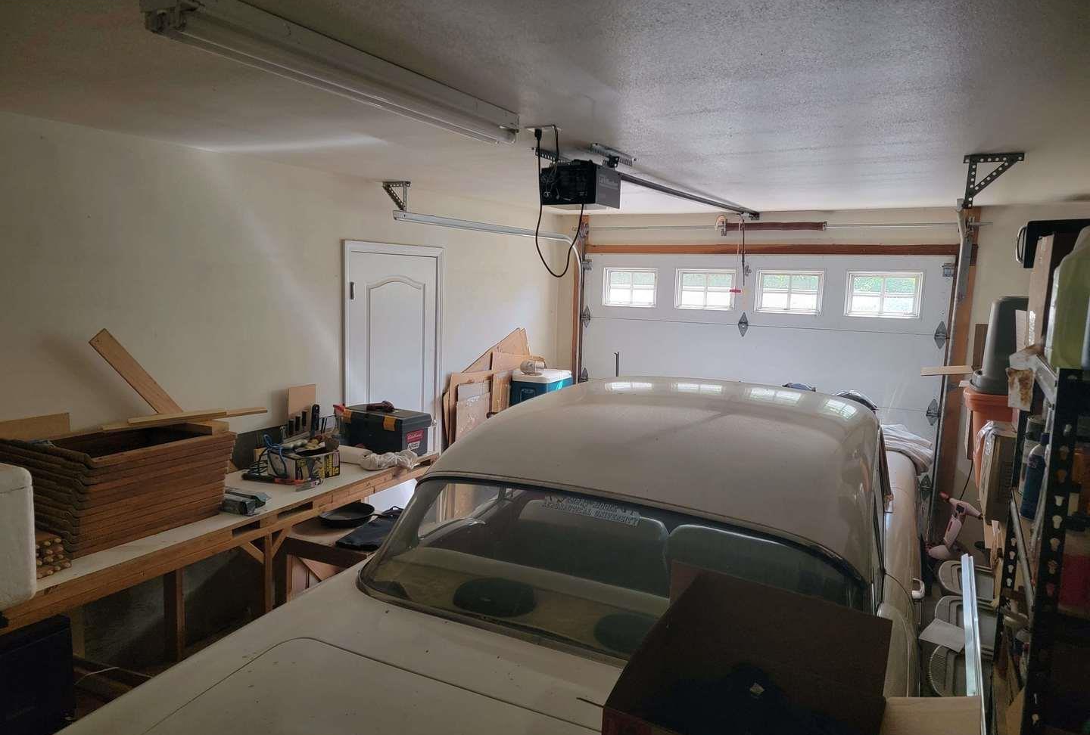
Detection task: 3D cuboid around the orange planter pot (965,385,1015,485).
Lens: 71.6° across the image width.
[{"bbox_3d":[2.170,0.328,3.678,0.245,0.440,0.290,5,8,28],"label":"orange planter pot"}]

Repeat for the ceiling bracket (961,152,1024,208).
[{"bbox_3d":[1.792,-0.747,3.034,0.207,0.210,0.035,5,8,28],"label":"ceiling bracket"}]

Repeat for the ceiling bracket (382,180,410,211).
[{"bbox_3d":[-0.881,-1.019,4.524,0.190,0.185,0.040,5,8,28],"label":"ceiling bracket"}]

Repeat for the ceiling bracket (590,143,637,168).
[{"bbox_3d":[0.295,-0.888,3.225,0.040,0.052,0.435,5,8,28],"label":"ceiling bracket"}]

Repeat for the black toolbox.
[{"bbox_3d":[-0.921,0.349,4.284,0.525,0.226,0.220,7,9,36],"label":"black toolbox"}]

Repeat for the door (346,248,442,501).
[{"bbox_3d":[-0.942,0.275,4.836,0.060,2.080,0.920,5,8,28],"label":"door"}]

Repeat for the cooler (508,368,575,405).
[{"bbox_3d":[-0.011,0.225,5.925,0.320,0.350,0.525,5,8,28],"label":"cooler"}]

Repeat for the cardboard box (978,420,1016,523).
[{"bbox_3d":[1.728,0.389,2.862,0.080,0.320,0.380,5,8,28],"label":"cardboard box"}]

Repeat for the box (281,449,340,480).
[{"bbox_3d":[-1.185,0.466,3.719,0.220,0.114,0.245,7,9,37],"label":"box"}]

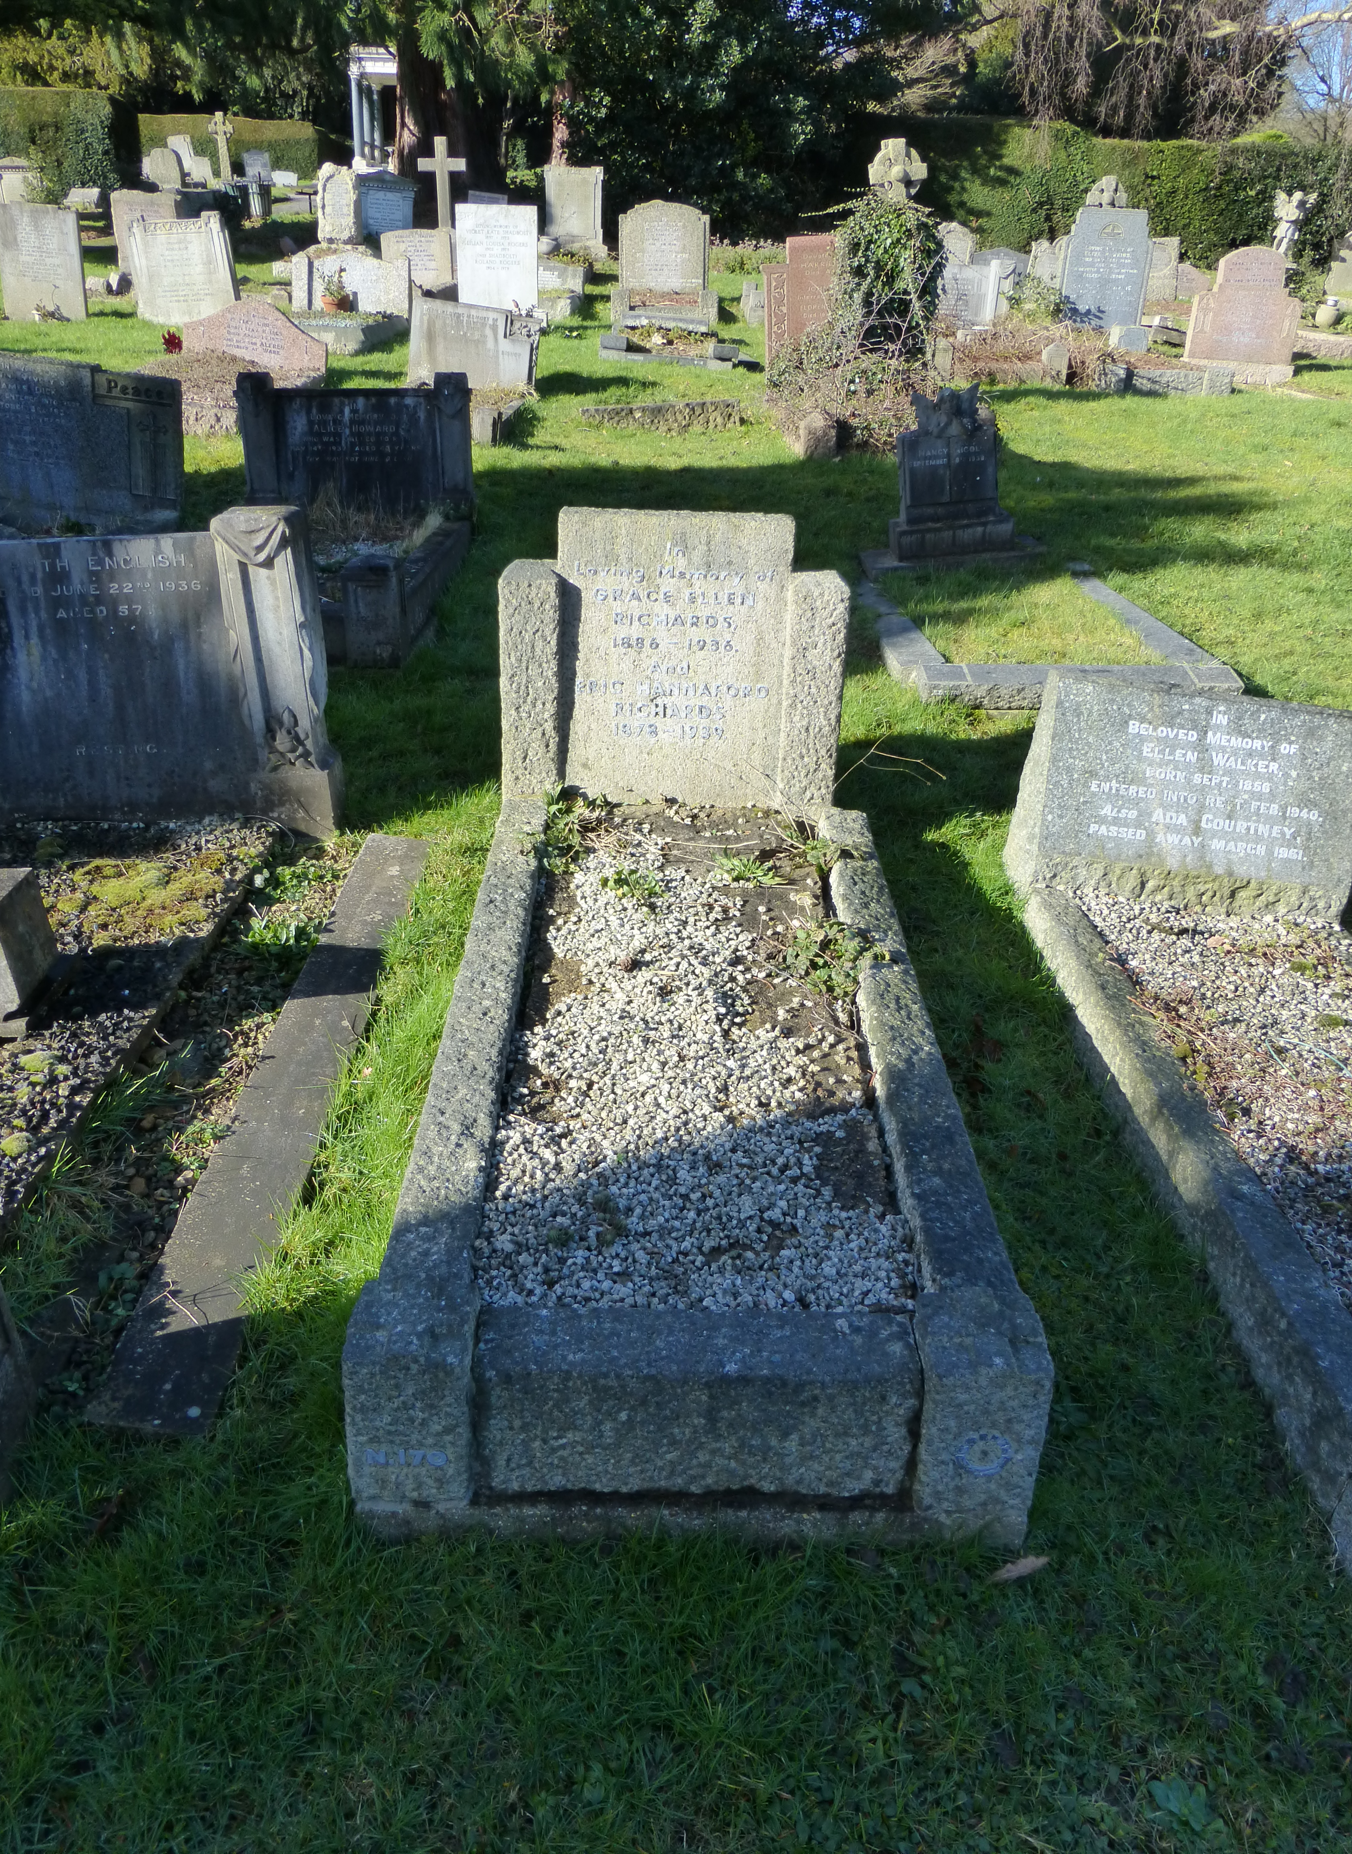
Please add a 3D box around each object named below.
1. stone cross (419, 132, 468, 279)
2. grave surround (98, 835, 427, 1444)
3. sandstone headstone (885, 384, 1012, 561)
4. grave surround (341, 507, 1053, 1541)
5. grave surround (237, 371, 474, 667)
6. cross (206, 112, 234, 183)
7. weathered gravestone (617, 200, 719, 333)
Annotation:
[{"bbox_3d":[-2.625,-7.964,14.927,0.530,1.450,0.240,1,30,0],"label":"stone cross"},{"bbox_3d":[-0.716,0.274,2.662,0.165,0.110,1.850,1,30,0],"label":"grave surround"},{"bbox_3d":[1.097,-1.816,5.304,0.450,0.635,0.200,-8,30,-3],"label":"sandstone headstone"},{"bbox_3d":[0.024,-0.041,2.285,0.864,0.958,1.776,1,30,-1],"label":"grave surround"},{"bbox_3d":[-1.375,-1.641,5.098,1.045,0.710,1.740,1,30,0],"label":"grave surround"},{"bbox_3d":[-10.433,-17.804,30.707,0.600,1.600,0.260,1,30,0],"label":"cross"},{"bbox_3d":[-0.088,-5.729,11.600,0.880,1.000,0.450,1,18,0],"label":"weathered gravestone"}]

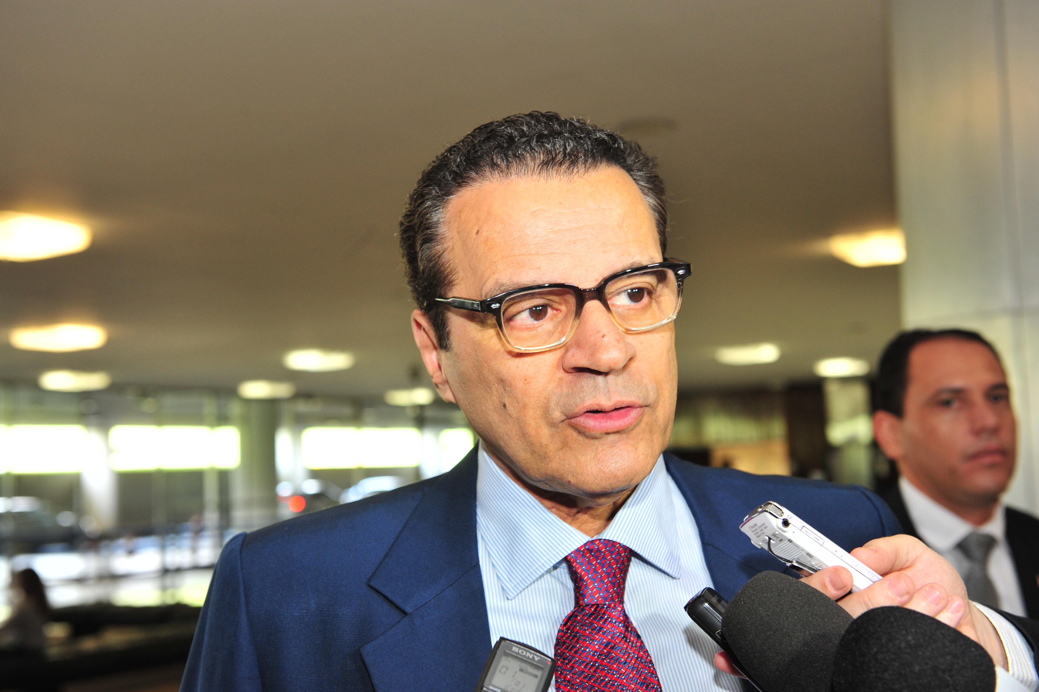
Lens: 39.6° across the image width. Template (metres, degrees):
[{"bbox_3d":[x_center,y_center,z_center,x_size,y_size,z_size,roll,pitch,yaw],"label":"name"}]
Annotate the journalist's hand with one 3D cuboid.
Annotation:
[{"bbox_3d":[0.216,0.149,0.830,0.130,0.088,0.080,12,0,6],"label":"journalist's hand"}]

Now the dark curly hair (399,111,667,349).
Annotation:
[{"bbox_3d":[0.007,-0.070,0.950,0.172,0.172,0.187,-7,0,-21],"label":"dark curly hair"}]

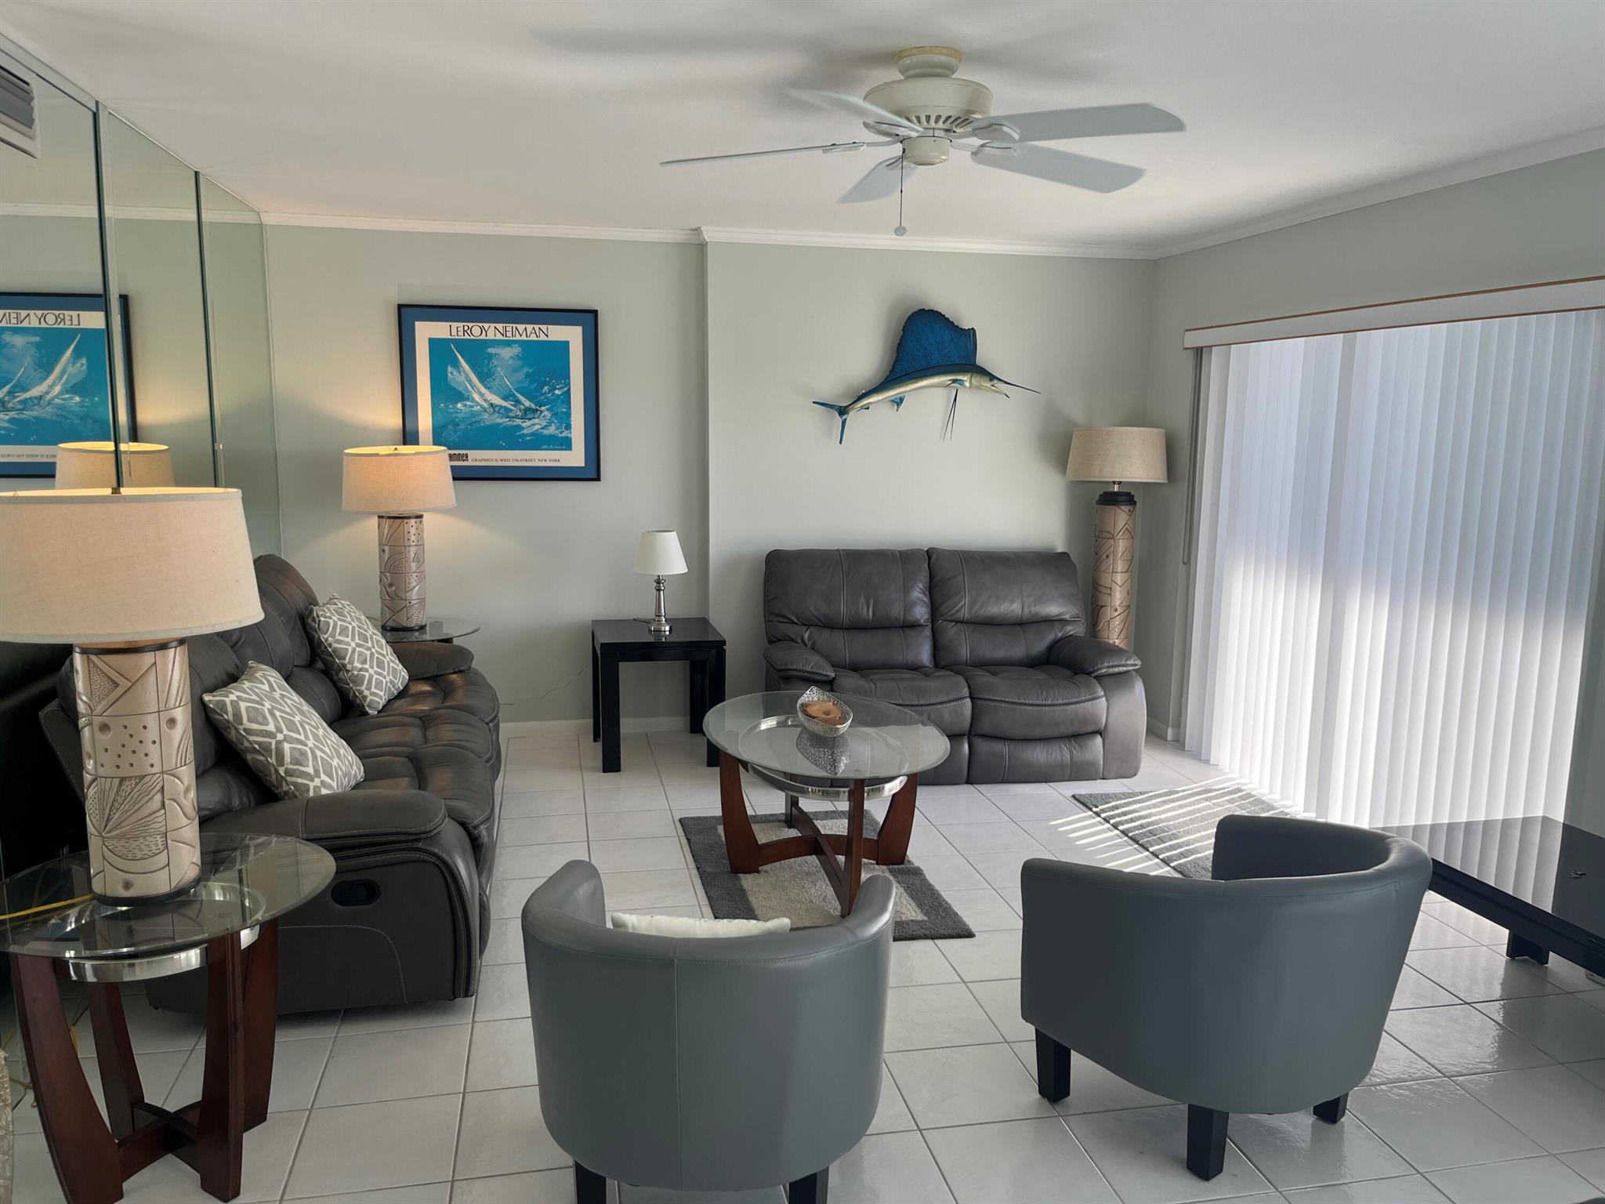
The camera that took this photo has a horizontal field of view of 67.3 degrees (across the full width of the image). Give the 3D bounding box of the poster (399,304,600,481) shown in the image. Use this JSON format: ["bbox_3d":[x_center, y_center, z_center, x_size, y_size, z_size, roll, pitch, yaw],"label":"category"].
[{"bbox_3d":[-1.416,-0.972,5.681,0.907,0.806,0.027,-1,9,-12],"label":"poster"}]

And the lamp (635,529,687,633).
[{"bbox_3d":[-0.658,-0.092,5.589,0.250,0.470,0.250,-1,9,-12],"label":"lamp"}]

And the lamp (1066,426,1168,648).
[{"bbox_3d":[1.529,-0.072,5.965,0.531,1.569,0.531,-1,9,-12],"label":"lamp"}]

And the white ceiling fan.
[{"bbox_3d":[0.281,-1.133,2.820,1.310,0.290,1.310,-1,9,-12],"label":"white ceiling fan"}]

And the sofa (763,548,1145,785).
[{"bbox_3d":[0.638,0.252,5.673,1.781,0.981,0.941,-1,9,-12],"label":"sofa"}]

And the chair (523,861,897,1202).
[{"bbox_3d":[-0.189,0.873,2.435,0.739,0.679,0.638,2,8,5],"label":"chair"}]

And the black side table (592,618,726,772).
[{"bbox_3d":[-0.690,0.423,5.709,0.558,0.588,0.612,-1,9,-12],"label":"black side table"}]

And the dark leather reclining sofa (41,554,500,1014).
[{"bbox_3d":[-1.588,0.426,4.216,1.018,0.988,2.268,-1,9,-12],"label":"dark leather reclining sofa"}]

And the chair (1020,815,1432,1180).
[{"bbox_3d":[1.000,0.855,2.762,0.730,0.700,0.670,-4,10,-31],"label":"chair"}]

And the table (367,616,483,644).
[{"bbox_3d":[-1.829,0.426,5.496,0.645,0.606,0.645,-1,9,-12],"label":"table"}]

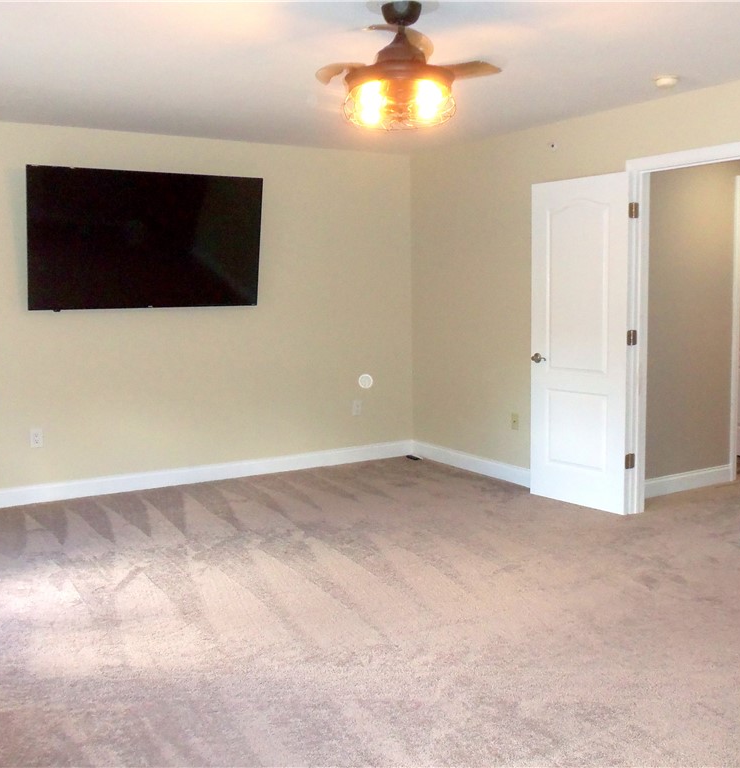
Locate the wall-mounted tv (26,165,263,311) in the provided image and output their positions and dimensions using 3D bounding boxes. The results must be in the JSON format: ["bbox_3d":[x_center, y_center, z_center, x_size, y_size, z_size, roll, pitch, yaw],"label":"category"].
[{"bbox_3d":[-1.481,-0.963,5.595,1.575,0.905,0.070,-4,17,-32],"label":"wall-mounted tv"}]

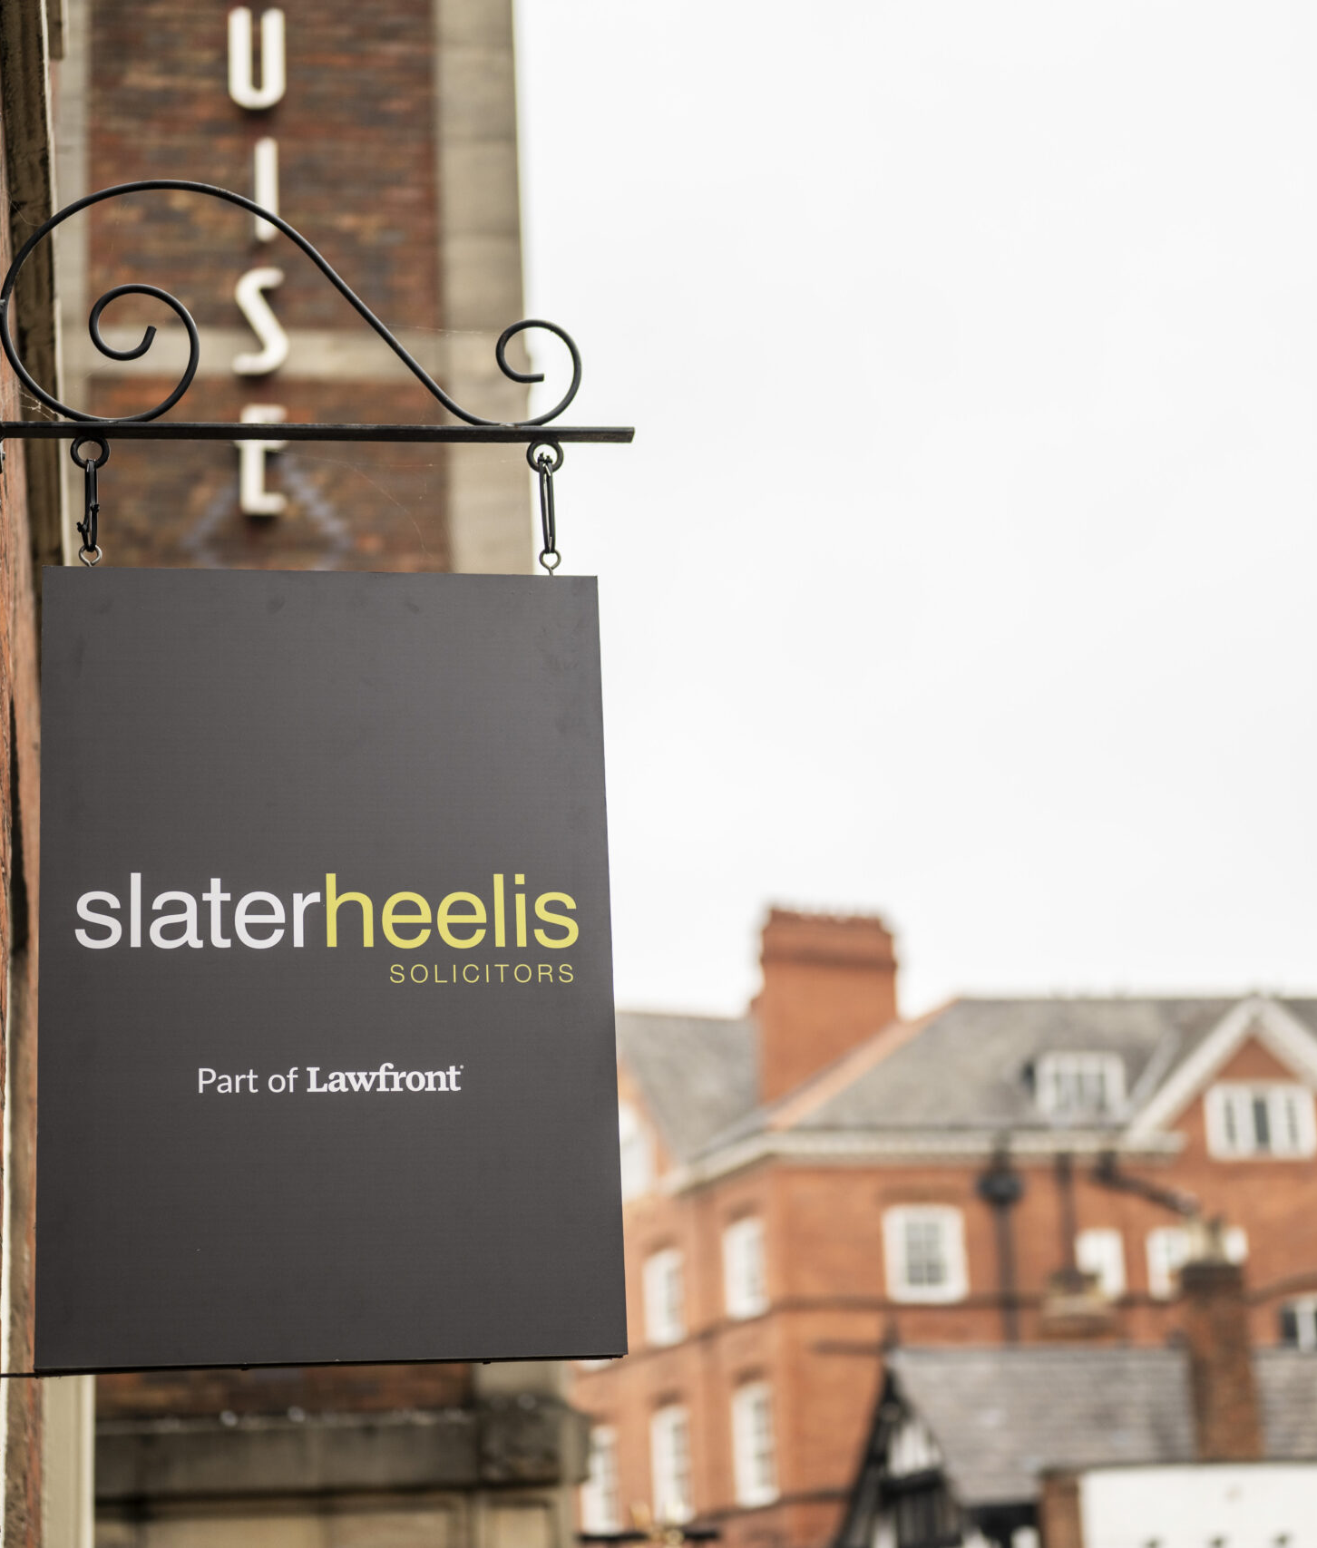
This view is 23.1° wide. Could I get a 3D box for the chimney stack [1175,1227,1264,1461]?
[{"bbox_3d":[7.865,7.943,45.000,0.740,3.292,0.520,3,-17,-17],"label":"chimney stack"}]

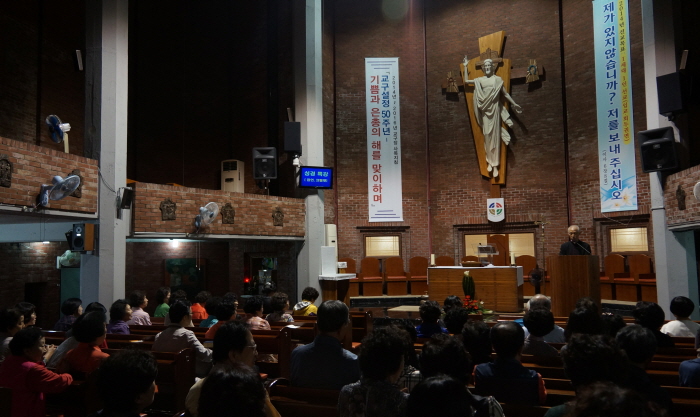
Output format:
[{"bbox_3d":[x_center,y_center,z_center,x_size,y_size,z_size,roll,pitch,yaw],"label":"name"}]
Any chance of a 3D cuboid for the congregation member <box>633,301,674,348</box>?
[{"bbox_3d":[2.179,1.294,4.053,0.460,1.230,0.720,-1,-4,6],"label":"congregation member"}]

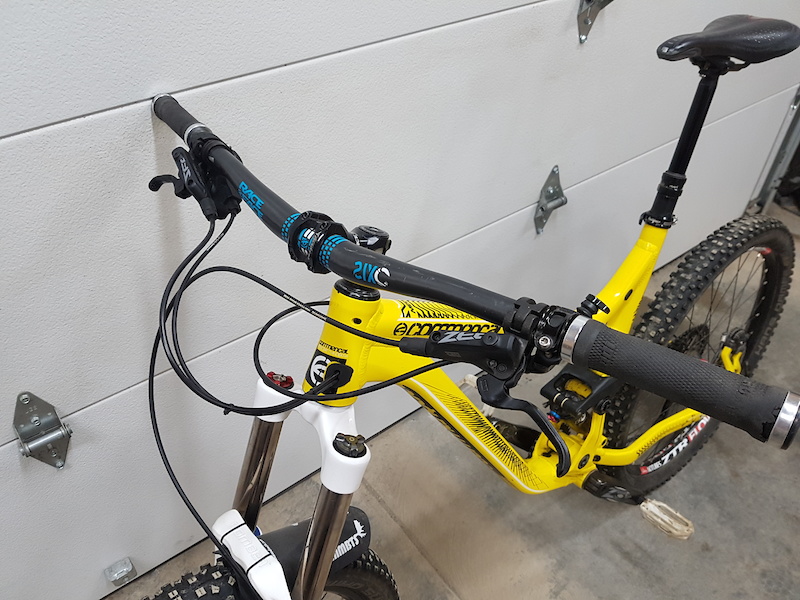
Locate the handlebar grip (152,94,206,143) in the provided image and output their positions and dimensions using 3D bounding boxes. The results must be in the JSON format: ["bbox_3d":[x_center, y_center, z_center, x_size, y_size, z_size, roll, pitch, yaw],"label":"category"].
[{"bbox_3d":[-0.281,-0.229,0.762,0.034,0.034,0.137,-22,42,-25],"label":"handlebar grip"}]

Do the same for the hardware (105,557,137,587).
[{"bbox_3d":[-0.576,0.564,1.242,0.048,0.034,0.029,-26,48,-26],"label":"hardware"}]

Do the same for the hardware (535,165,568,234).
[{"bbox_3d":[0.368,-0.230,1.444,0.072,0.184,0.036,-26,48,-26],"label":"hardware"}]

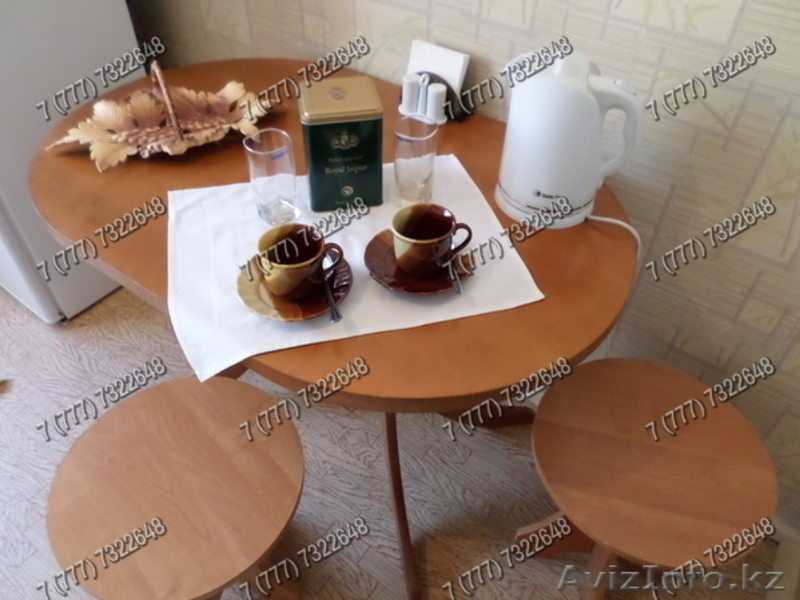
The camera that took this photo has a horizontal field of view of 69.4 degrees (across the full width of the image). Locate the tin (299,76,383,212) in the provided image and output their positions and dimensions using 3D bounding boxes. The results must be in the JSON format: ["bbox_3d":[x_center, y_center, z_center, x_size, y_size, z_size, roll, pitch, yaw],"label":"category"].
[{"bbox_3d":[-0.087,-0.226,0.856,0.107,0.157,0.097,-8,45,-9],"label":"tin"}]

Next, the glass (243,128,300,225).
[{"bbox_3d":[-0.178,-0.172,0.823,0.066,0.122,0.066,1,44,0],"label":"glass"}]

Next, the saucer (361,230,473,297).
[{"bbox_3d":[0.028,-0.051,0.775,0.147,0.022,0.147,1,44,-1],"label":"saucer"}]

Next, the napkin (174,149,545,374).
[{"bbox_3d":[-0.089,-0.066,0.845,0.468,0.064,0.365,-10,45,-11],"label":"napkin"}]

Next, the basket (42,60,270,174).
[{"bbox_3d":[-0.392,-0.318,0.957,0.379,0.138,0.197,-20,48,-20],"label":"basket"}]

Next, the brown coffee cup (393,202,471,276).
[{"bbox_3d":[0.040,-0.076,0.756,0.102,0.067,0.082,-10,45,-11],"label":"brown coffee cup"}]

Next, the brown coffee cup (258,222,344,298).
[{"bbox_3d":[-0.121,-0.045,0.722,0.102,0.067,0.082,-14,46,-15],"label":"brown coffee cup"}]

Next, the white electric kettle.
[{"bbox_3d":[0.233,-0.233,0.830,0.197,0.210,0.152,0,44,-1],"label":"white electric kettle"}]

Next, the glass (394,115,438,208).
[{"bbox_3d":[0.022,-0.204,0.874,0.066,0.124,0.066,1,45,0],"label":"glass"}]

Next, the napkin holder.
[{"bbox_3d":[0.058,-0.395,1.056,0.129,0.123,0.063,26,50,24],"label":"napkin holder"}]

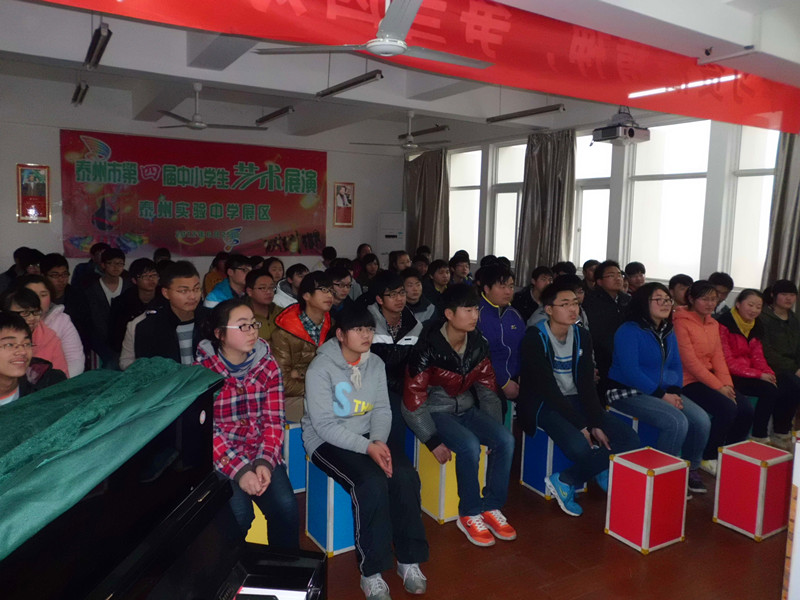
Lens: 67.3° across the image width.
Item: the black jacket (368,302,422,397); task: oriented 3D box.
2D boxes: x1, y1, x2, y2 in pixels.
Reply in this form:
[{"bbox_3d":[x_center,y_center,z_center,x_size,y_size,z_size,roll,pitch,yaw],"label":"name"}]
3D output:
[{"bbox_3d":[-0.047,0.324,3.995,0.500,0.600,0.380,-2,8,-23],"label":"black jacket"}]

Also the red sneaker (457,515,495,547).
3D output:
[{"bbox_3d":[0.417,1.225,3.278,0.105,0.100,0.280,-2,8,-26],"label":"red sneaker"}]

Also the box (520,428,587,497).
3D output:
[{"bbox_3d":[0.926,0.924,3.586,0.294,0.398,0.238,-1,6,-27],"label":"box"}]

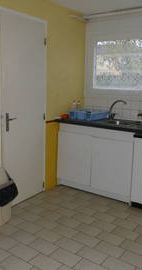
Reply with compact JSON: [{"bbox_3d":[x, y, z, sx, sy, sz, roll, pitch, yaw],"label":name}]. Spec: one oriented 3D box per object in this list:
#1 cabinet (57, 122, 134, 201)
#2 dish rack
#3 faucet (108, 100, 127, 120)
[{"bbox_3d":[0.429,0.287,3.499,1.045,0.865,0.600,9,13,33],"label":"cabinet"},{"bbox_3d":[0.252,-0.289,3.657,0.370,0.105,0.380,9,13,33],"label":"dish rack"},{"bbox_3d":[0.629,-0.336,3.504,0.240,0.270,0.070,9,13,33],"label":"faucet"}]

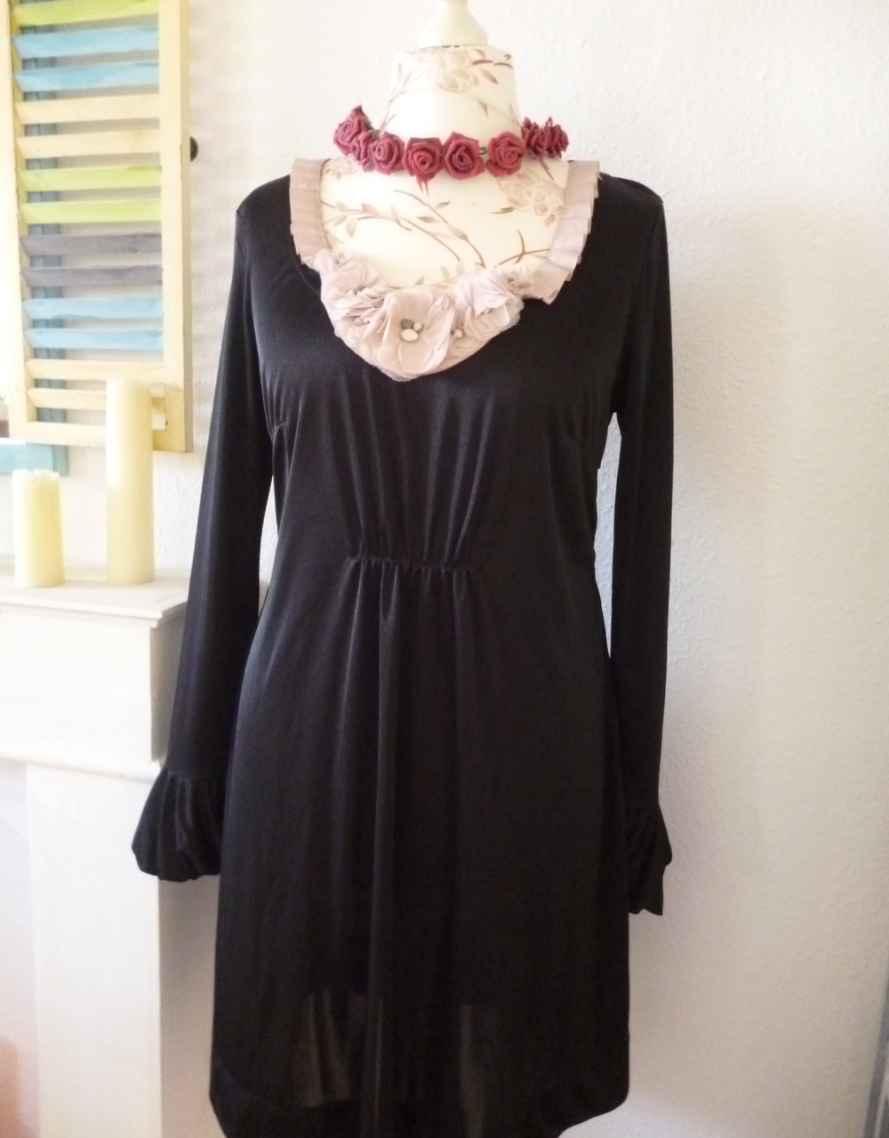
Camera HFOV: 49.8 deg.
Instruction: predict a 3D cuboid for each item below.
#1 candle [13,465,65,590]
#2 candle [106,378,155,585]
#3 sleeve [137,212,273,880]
[{"bbox_3d":[-0.581,-0.059,1.375,0.065,0.162,0.065,4,10,11],"label":"candle"},{"bbox_3d":[-0.457,-0.127,1.400,0.065,0.294,0.065,4,10,11],"label":"candle"},{"bbox_3d":[-0.235,0.000,0.965,0.120,0.660,0.125,11,10,10],"label":"sleeve"}]

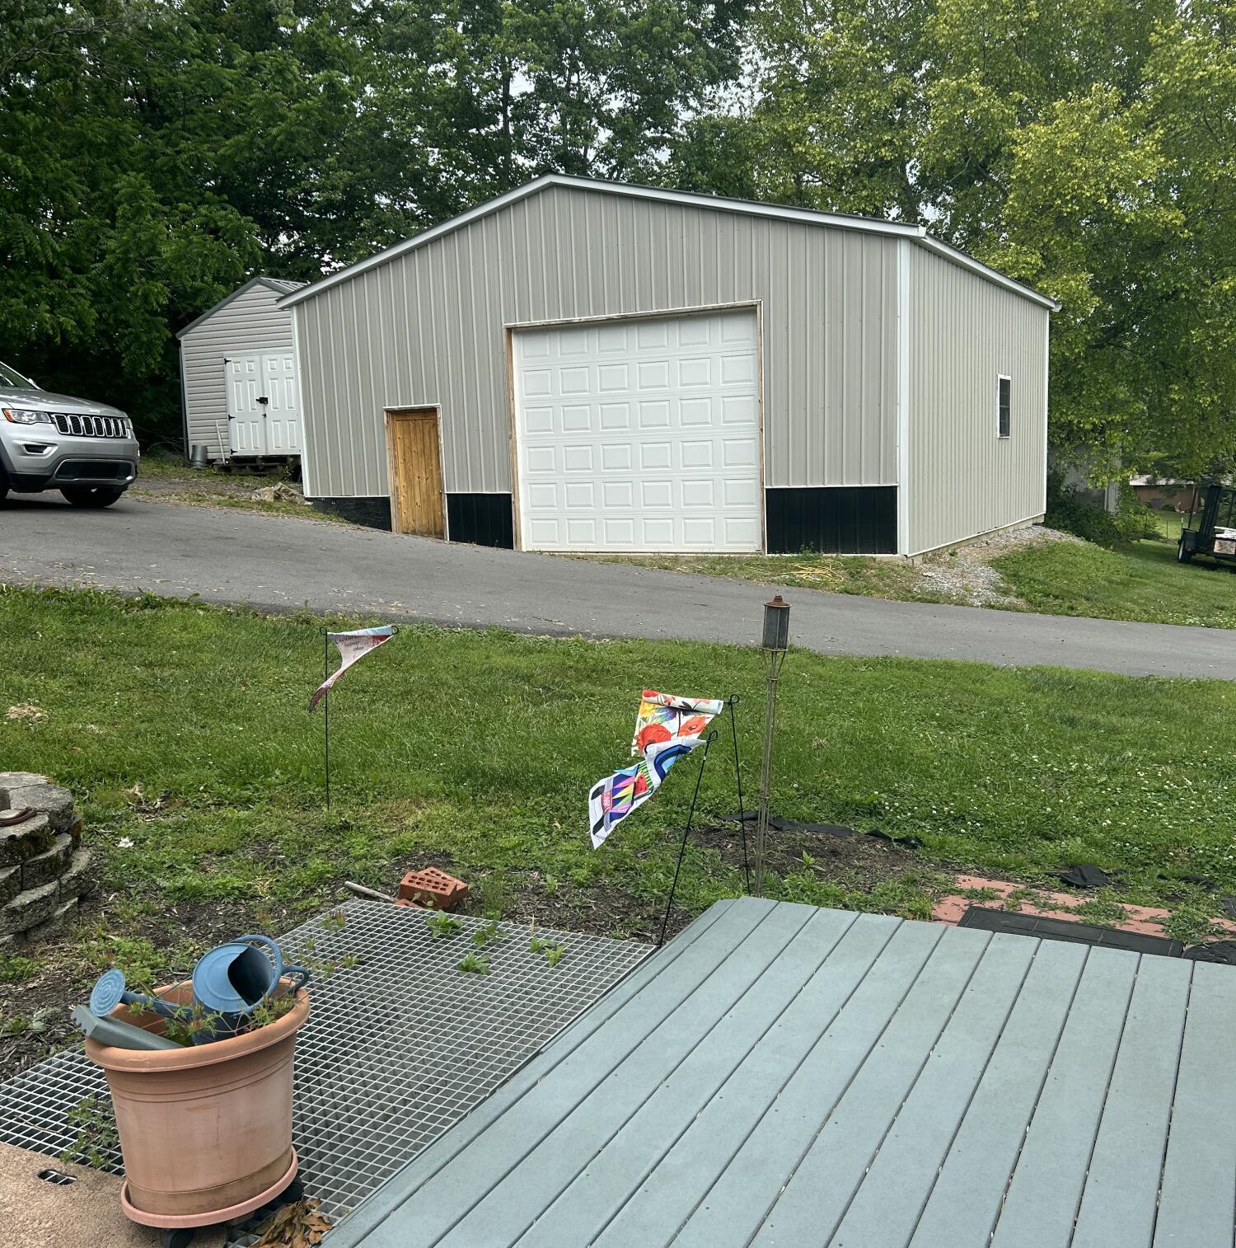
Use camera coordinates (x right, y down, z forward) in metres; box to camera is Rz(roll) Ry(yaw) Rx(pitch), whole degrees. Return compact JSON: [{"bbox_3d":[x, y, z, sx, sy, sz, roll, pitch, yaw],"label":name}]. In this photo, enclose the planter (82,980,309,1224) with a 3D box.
[{"bbox_3d":[-0.905,1.043,2.725,0.460,0.380,0.460,-5,8,-20],"label":"planter"}]

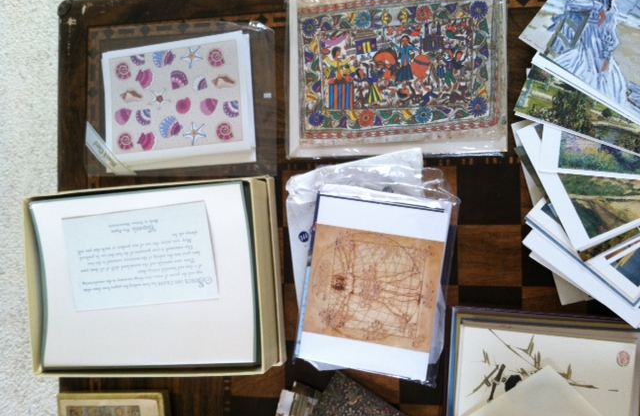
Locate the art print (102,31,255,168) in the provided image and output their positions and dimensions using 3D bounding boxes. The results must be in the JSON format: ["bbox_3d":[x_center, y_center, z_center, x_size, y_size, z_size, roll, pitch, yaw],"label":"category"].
[{"bbox_3d":[-0.127,-0.092,0.581,0.141,0.010,0.113,-4,88,12],"label":"art print"}]

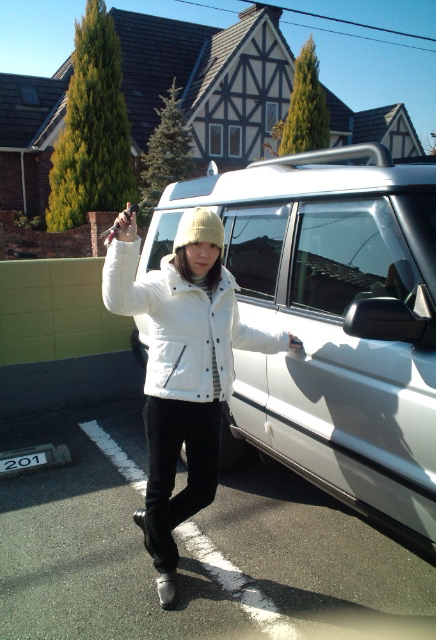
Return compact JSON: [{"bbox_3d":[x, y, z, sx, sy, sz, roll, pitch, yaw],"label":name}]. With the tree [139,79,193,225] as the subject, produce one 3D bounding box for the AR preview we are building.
[{"bbox_3d":[-1.186,-3.272,12.112,1.500,4.450,1.500,0,10,0],"label":"tree"}]

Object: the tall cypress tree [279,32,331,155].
[{"bbox_3d":[2.372,-4.420,13.939,1.700,6.050,1.700,0,10,0],"label":"tall cypress tree"}]

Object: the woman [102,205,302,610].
[{"bbox_3d":[-0.049,0.340,2.124,0.840,1.590,0.500,-4,11,-20],"label":"woman"}]

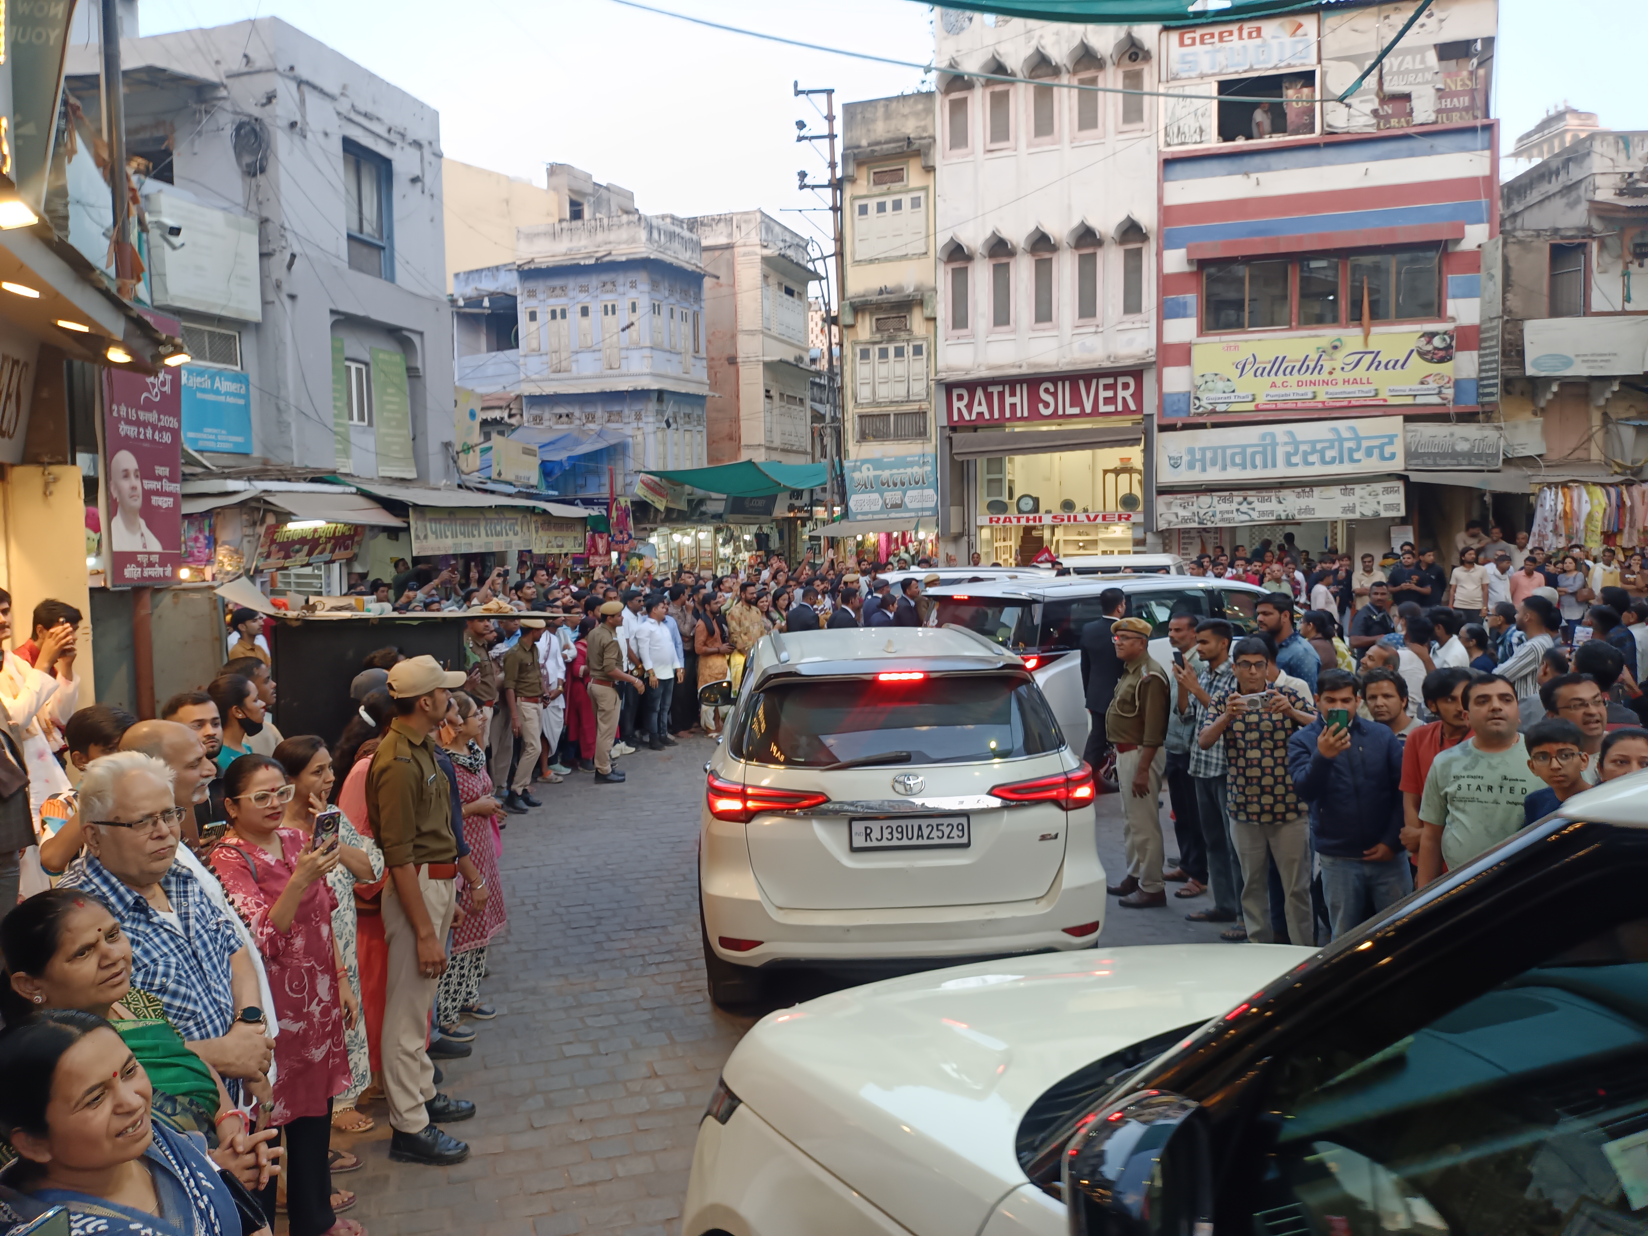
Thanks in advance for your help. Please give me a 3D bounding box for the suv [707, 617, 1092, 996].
[{"bbox_3d":[0.280,0.886,7.413,1.860,1.835,4.790,-1,4,-2],"label":"suv"}]

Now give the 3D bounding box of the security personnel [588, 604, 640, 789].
[{"bbox_3d":[-2.097,0.692,11.542,0.480,1.770,0.500,-1,4,0],"label":"security personnel"}]

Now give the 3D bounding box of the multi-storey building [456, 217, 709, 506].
[{"bbox_3d":[-6.390,-4.800,31.541,5.800,10.300,3.300,0,4,22],"label":"multi-storey building"}]

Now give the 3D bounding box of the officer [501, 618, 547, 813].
[{"bbox_3d":[-2.707,0.825,10.494,0.380,1.710,0.500,2,5,41],"label":"officer"}]

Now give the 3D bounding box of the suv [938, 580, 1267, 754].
[{"bbox_3d":[3.187,0.528,11.806,4.750,1.790,1.850,-4,4,-33],"label":"suv"}]

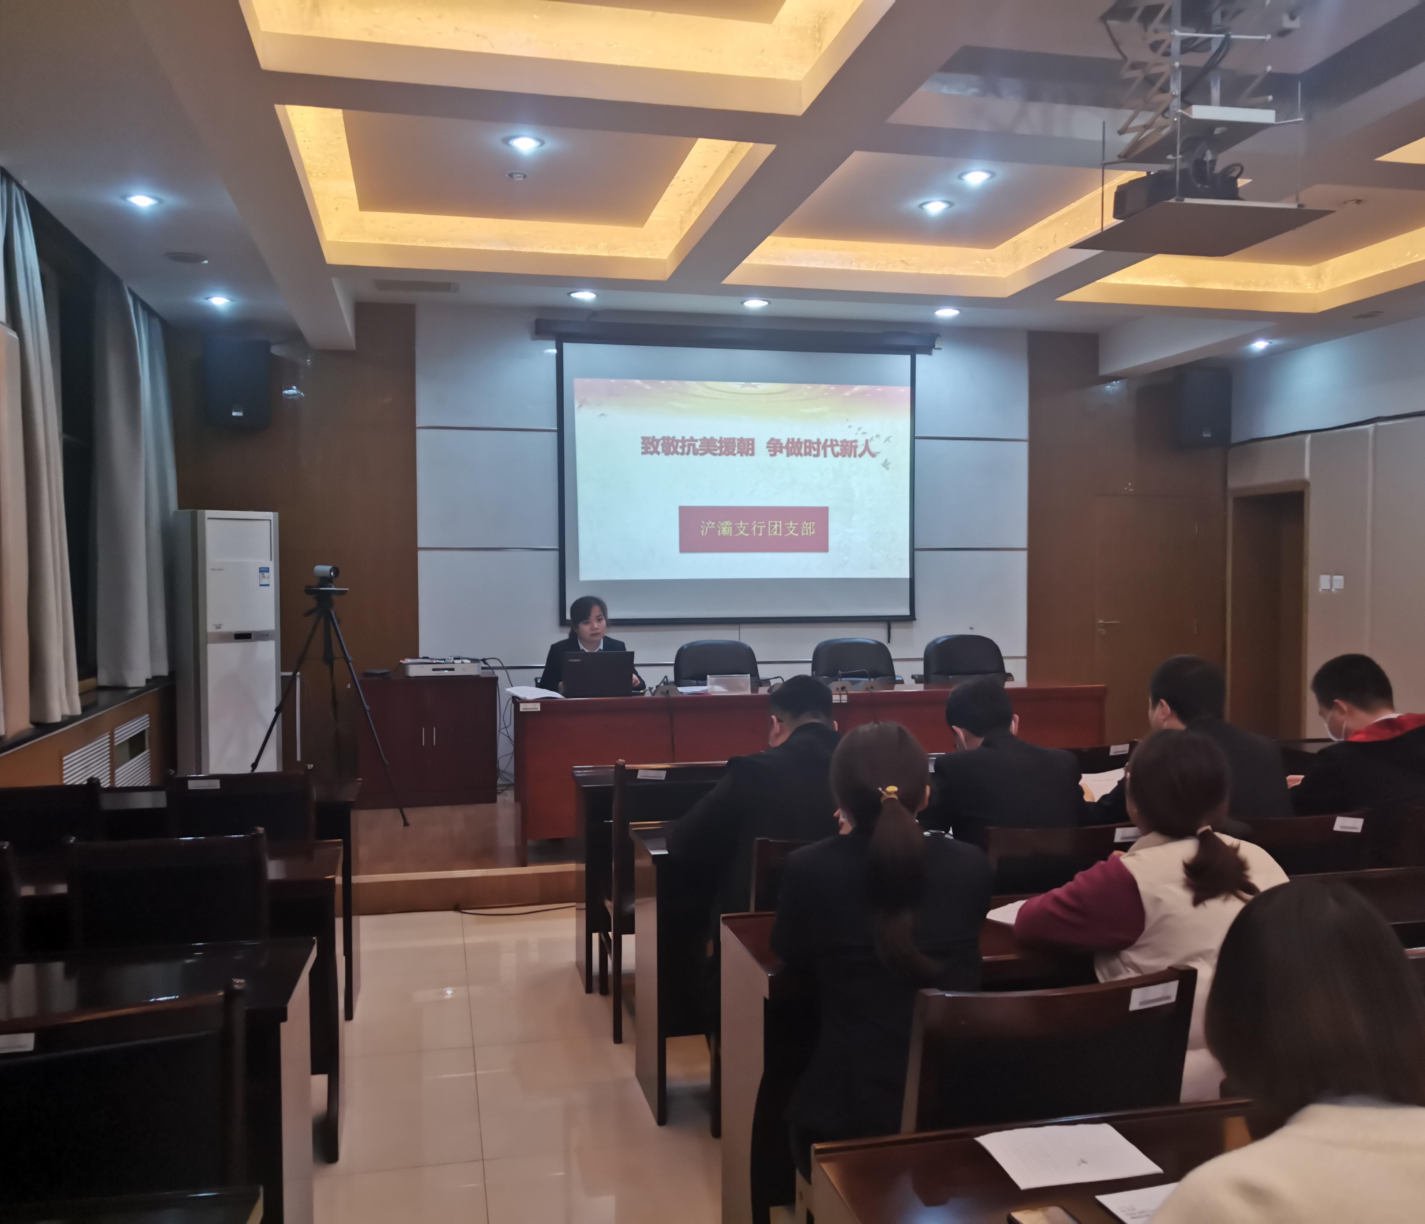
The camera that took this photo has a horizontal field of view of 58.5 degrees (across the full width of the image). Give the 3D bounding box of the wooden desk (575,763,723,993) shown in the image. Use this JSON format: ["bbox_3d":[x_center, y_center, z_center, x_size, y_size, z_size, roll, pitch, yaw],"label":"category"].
[{"bbox_3d":[0.093,0.981,4.874,1.200,0.760,0.410,0,2,-12],"label":"wooden desk"}]

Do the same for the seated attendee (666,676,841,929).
[{"bbox_3d":[0.182,0.782,3.300,0.540,1.250,0.740,0,2,-12],"label":"seated attendee"}]

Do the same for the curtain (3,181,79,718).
[{"bbox_3d":[-2.729,-0.584,5.177,0.170,2.065,0.520,-1,2,-12],"label":"curtain"}]

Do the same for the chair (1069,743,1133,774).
[{"bbox_3d":[1.237,0.919,4.745,0.450,0.920,0.540,-1,2,-12],"label":"chair"}]

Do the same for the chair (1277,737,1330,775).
[{"bbox_3d":[2.183,0.905,4.728,0.450,0.910,0.550,0,2,-2],"label":"chair"}]

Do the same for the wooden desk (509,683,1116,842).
[{"bbox_3d":[0.488,0.758,6.306,2.930,0.760,0.520,0,2,-12],"label":"wooden desk"}]

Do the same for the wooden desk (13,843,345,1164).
[{"bbox_3d":[-1.603,1.056,3.352,1.200,0.760,0.480,-1,2,-12],"label":"wooden desk"}]

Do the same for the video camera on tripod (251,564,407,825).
[{"bbox_3d":[-2.070,0.433,6.912,0.820,1.385,0.820,1,2,30],"label":"video camera on tripod"}]

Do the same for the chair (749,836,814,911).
[{"bbox_3d":[0.240,0.964,3.201,0.450,0.930,0.580,-1,2,-12],"label":"chair"}]

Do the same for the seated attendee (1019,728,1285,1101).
[{"bbox_3d":[0.795,0.821,2.422,0.500,1.220,0.720,0,2,-12],"label":"seated attendee"}]

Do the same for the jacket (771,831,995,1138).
[{"bbox_3d":[0.304,0.671,2.273,0.410,0.580,0.460,-1,2,-12],"label":"jacket"}]

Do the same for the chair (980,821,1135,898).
[{"bbox_3d":[0.815,0.962,3.321,0.450,0.920,0.540,-1,2,-12],"label":"chair"}]

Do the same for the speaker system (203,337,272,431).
[{"bbox_3d":[-2.763,-1.333,7.426,0.360,0.510,0.320,-1,8,-15],"label":"speaker system"}]

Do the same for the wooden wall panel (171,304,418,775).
[{"bbox_3d":[-2.477,-0.374,7.586,1.395,2.953,0.060,-1,2,-12],"label":"wooden wall panel"}]

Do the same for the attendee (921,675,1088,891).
[{"bbox_3d":[0.728,0.790,3.487,0.490,1.257,0.700,-1,2,-12],"label":"attendee"}]

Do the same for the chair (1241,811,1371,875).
[{"bbox_3d":[1.391,0.955,3.448,0.450,0.920,0.540,-1,2,-12],"label":"chair"}]

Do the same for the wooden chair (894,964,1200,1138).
[{"bbox_3d":[0.472,0.986,2.130,0.450,0.910,0.550,0,2,-12],"label":"wooden chair"}]

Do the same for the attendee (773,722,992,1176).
[{"bbox_3d":[0.300,0.820,2.445,0.470,1.260,0.700,0,2,-4],"label":"attendee"}]

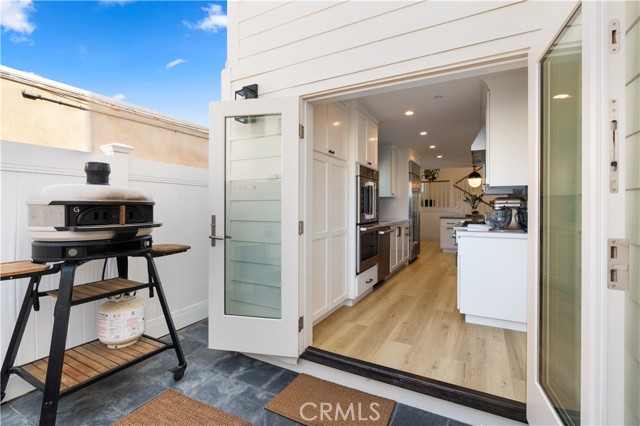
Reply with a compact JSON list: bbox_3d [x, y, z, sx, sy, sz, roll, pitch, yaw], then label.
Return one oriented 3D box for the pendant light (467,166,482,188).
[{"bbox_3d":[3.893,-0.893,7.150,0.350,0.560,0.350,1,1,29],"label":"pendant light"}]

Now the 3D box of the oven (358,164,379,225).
[{"bbox_3d":[0.400,-0.212,3.811,0.610,0.690,0.760,1,1,29],"label":"oven"}]

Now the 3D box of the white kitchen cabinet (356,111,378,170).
[{"bbox_3d":[0.370,-0.928,3.826,0.600,0.650,0.800,1,1,29],"label":"white kitchen cabinet"}]

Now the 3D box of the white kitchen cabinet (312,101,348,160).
[{"bbox_3d":[-0.130,-0.919,3.108,0.520,0.650,0.920,1,1,29],"label":"white kitchen cabinet"}]

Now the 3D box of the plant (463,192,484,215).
[{"bbox_3d":[3.878,-0.239,7.150,0.530,0.580,0.460,1,1,29],"label":"plant"}]

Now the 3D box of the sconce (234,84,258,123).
[{"bbox_3d":[-0.662,-0.952,2.508,0.170,0.370,0.170,1,1,28],"label":"sconce"}]

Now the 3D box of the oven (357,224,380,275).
[{"bbox_3d":[0.400,0.427,3.823,0.620,0.570,0.760,1,1,29],"label":"oven"}]

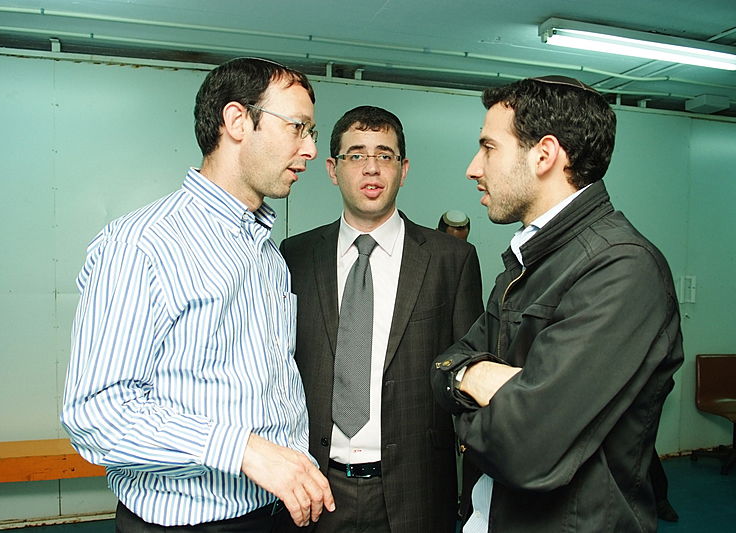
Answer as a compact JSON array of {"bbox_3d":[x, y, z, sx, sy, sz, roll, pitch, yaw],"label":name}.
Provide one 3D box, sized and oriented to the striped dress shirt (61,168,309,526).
[{"bbox_3d":[-0.238,0.117,1.080,0.360,0.570,0.500,2,3,27],"label":"striped dress shirt"}]

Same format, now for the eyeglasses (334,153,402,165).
[{"bbox_3d":[-0.002,-0.231,1.470,0.143,0.038,0.142,1,3,-4],"label":"eyeglasses"}]

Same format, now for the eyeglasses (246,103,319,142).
[{"bbox_3d":[-0.160,-0.246,1.085,0.140,0.042,0.140,22,6,8],"label":"eyeglasses"}]

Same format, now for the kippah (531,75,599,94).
[{"bbox_3d":[0.323,-0.291,1.045,0.130,0.037,0.130,13,2,-1],"label":"kippah"}]

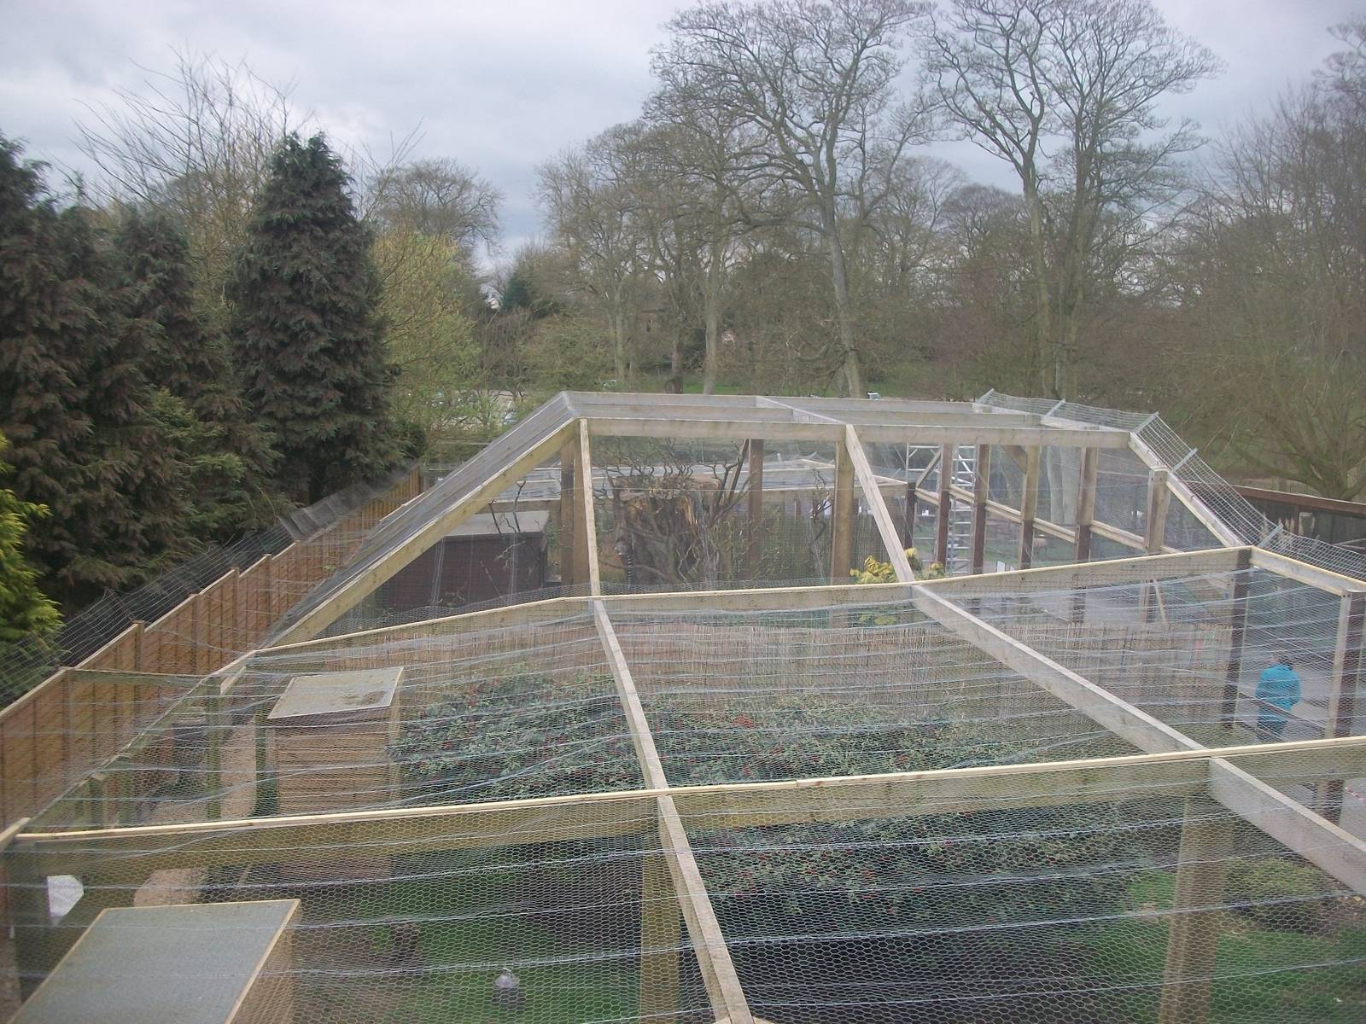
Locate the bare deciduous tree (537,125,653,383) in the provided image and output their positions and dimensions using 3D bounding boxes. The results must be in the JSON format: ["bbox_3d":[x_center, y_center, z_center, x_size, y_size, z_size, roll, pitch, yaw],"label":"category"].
[{"bbox_3d":[-7.080,-20.477,101.521,9.300,20.550,9.000,2,9,0],"label":"bare deciduous tree"}]

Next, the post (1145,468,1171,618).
[{"bbox_3d":[5.750,0.816,15.499,0.180,2.680,0.170,1,9,-4],"label":"post"}]

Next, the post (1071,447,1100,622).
[{"bbox_3d":[5.664,0.429,17.933,0.170,3.150,0.170,1,9,-4],"label":"post"}]

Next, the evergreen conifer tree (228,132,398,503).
[{"bbox_3d":[-9.775,-4.327,33.314,4.300,11.000,4.300,1,9,-6],"label":"evergreen conifer tree"}]

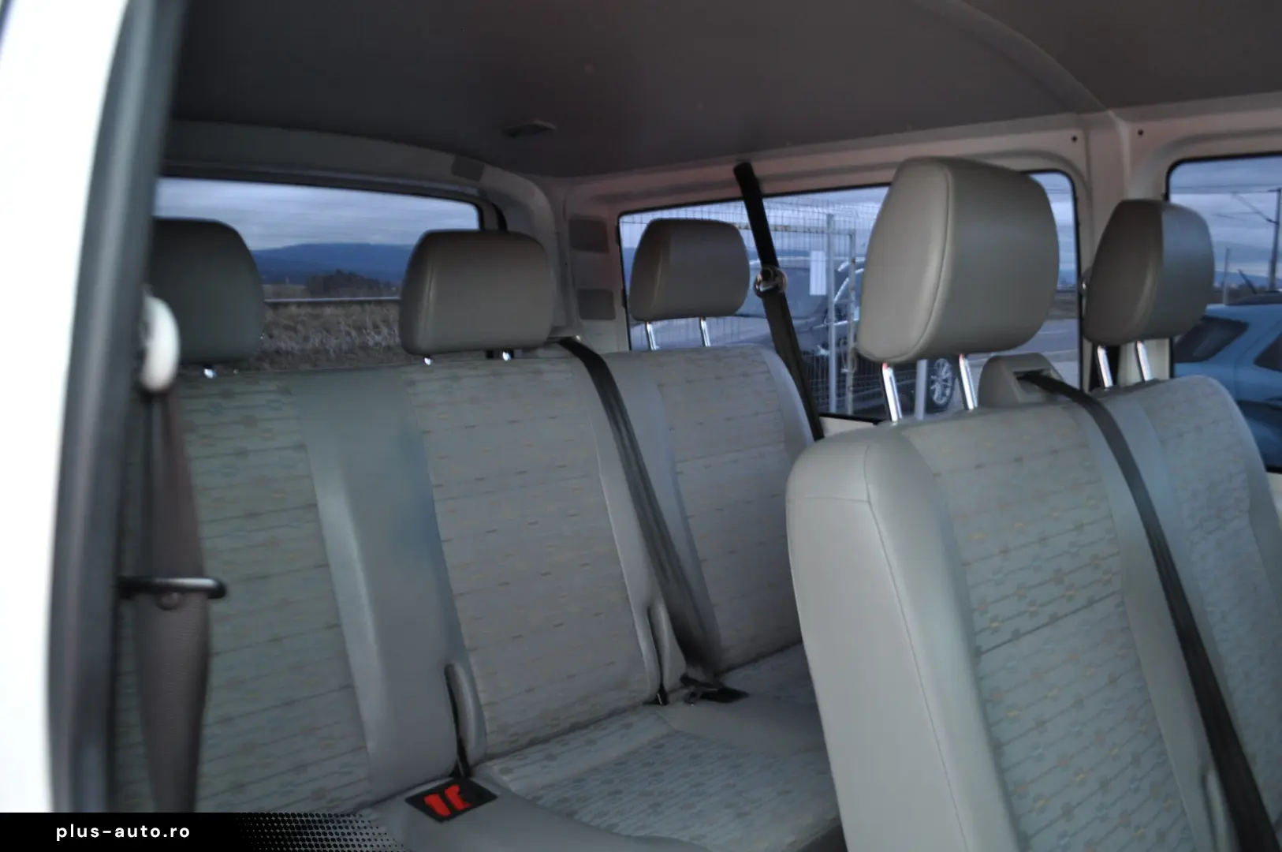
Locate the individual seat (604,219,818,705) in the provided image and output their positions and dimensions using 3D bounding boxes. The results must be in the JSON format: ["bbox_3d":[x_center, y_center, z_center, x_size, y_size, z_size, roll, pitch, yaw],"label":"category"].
[{"bbox_3d":[0.263,0.134,1.746,0.500,1.020,0.660,-7,11,-41],"label":"individual seat"}]

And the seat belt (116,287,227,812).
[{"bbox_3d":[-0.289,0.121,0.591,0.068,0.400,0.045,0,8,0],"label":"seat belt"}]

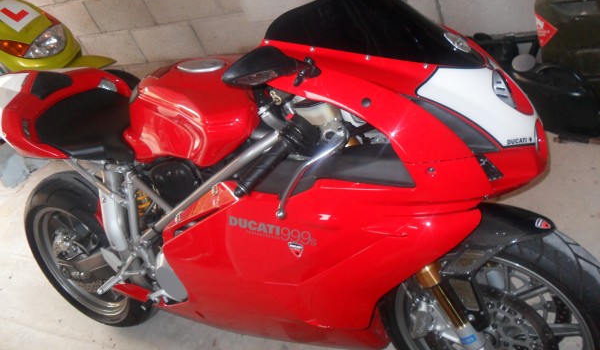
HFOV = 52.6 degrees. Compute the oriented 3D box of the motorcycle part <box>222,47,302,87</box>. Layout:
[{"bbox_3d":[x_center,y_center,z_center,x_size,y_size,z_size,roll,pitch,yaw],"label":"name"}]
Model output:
[{"bbox_3d":[-0.064,-0.189,1.055,0.165,0.080,0.085,-18,18,-40],"label":"motorcycle part"}]

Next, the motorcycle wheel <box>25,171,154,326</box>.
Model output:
[{"bbox_3d":[-0.731,0.270,2.208,0.620,0.620,0.190,3,29,34],"label":"motorcycle wheel"}]

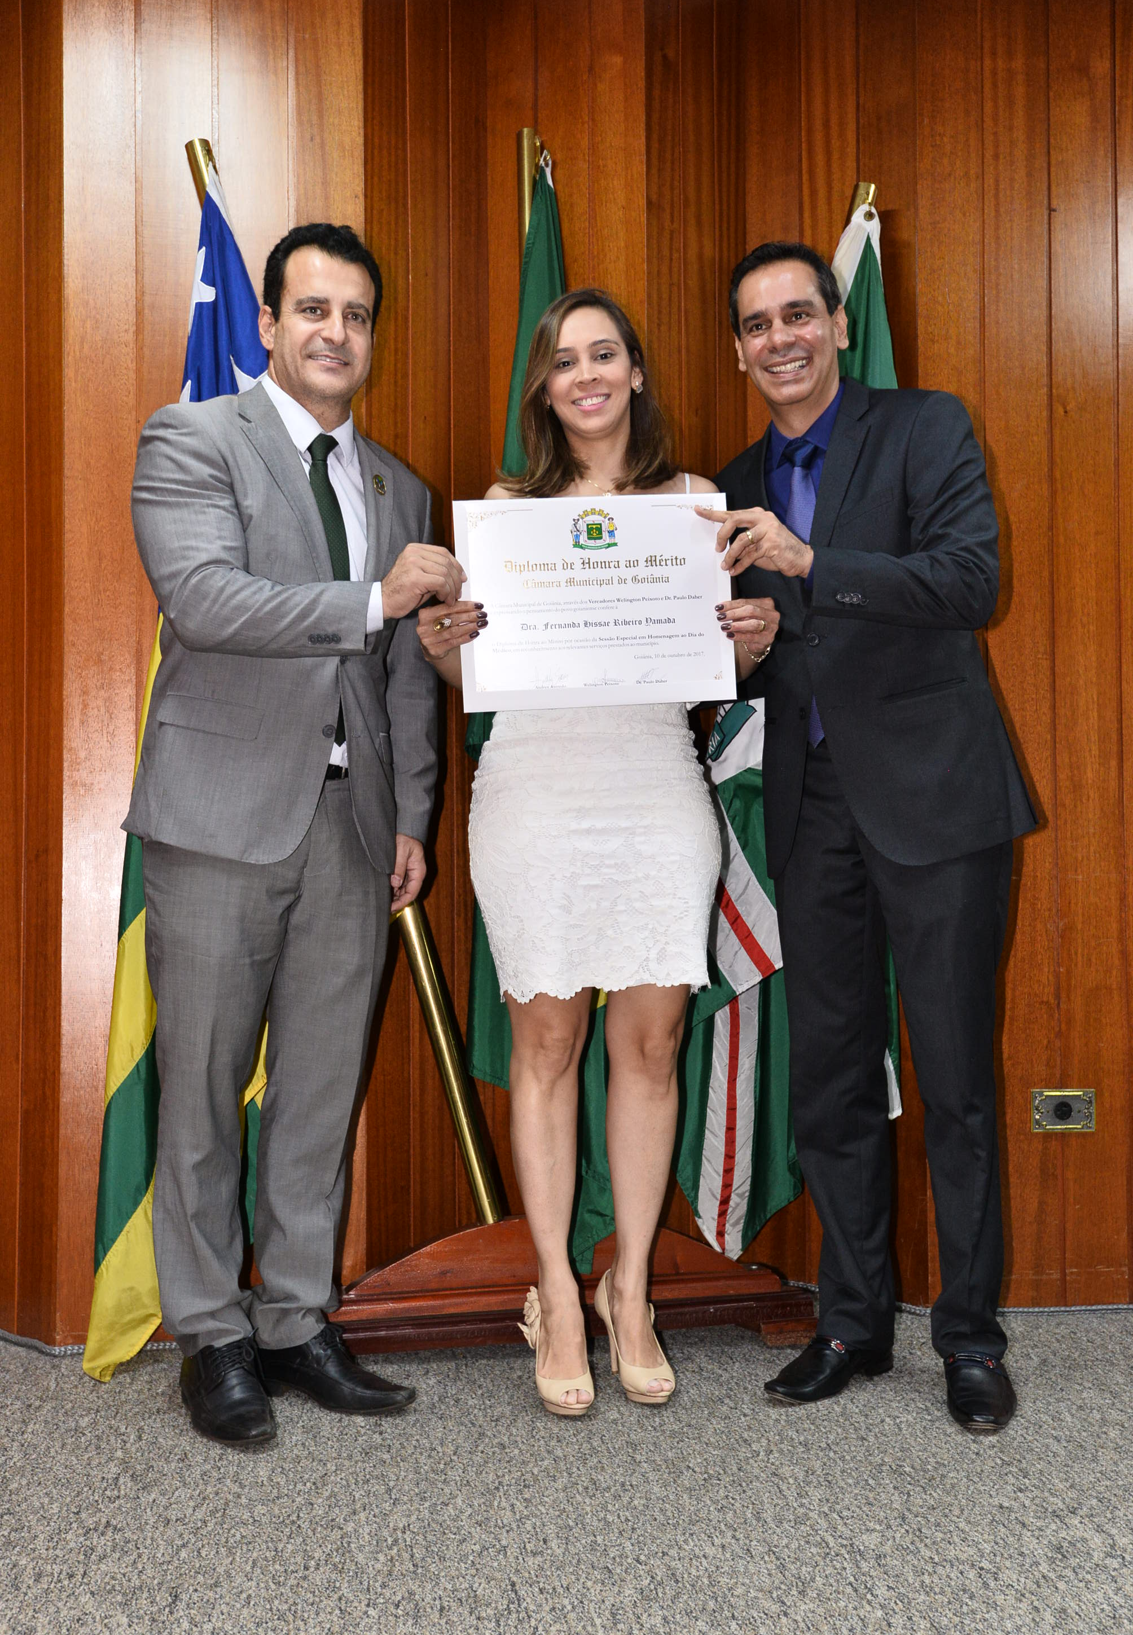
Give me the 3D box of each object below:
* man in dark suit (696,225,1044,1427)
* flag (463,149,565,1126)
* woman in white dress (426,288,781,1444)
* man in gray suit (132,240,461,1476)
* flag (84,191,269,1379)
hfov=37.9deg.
[{"bbox_3d":[0.467,0.000,2.530,0.510,1.775,0.410,-1,-1,25],"label":"man in dark suit"},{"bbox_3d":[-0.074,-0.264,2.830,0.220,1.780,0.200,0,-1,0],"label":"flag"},{"bbox_3d":[0.048,0.035,2.520,0.530,1.710,0.390,0,-1,2],"label":"woman in white dress"},{"bbox_3d":[-0.415,-0.006,2.490,0.510,1.795,0.410,0,-1,-25],"label":"man in gray suit"},{"bbox_3d":[-0.623,-0.079,2.650,0.320,1.950,0.220,0,-1,-5],"label":"flag"}]

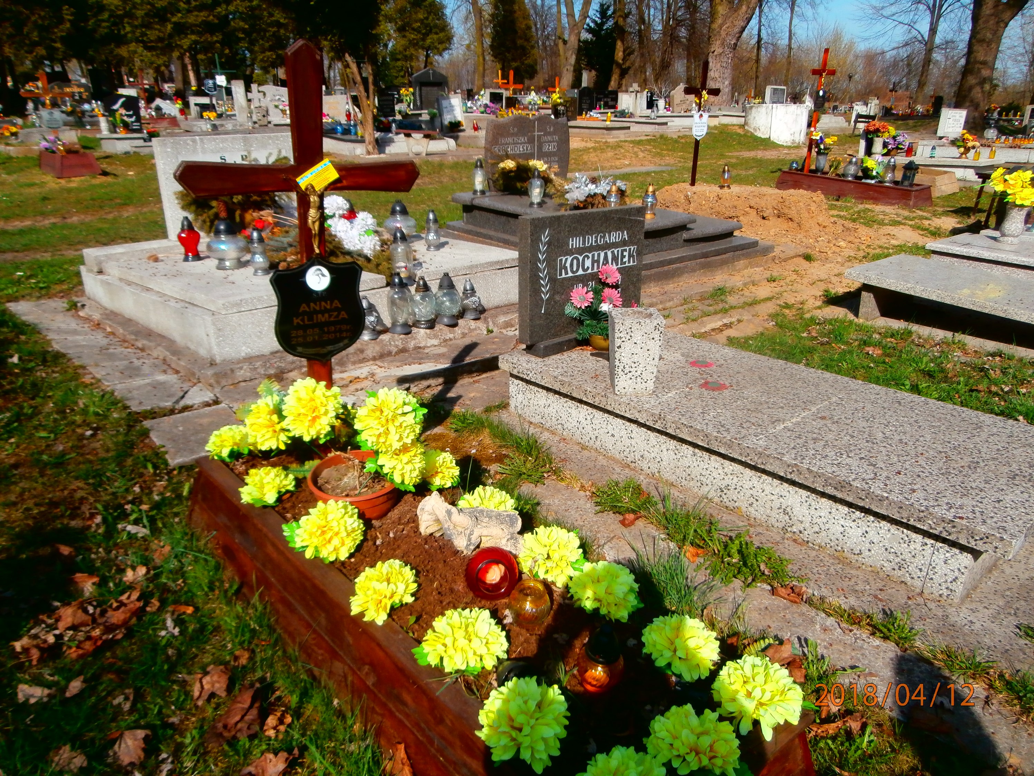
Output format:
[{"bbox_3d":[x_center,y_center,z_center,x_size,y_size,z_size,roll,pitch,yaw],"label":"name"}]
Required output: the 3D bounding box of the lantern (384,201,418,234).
[{"bbox_3d":[-0.926,-1.305,5.593,0.245,0.300,0.245,0,20,0],"label":"lantern"}]

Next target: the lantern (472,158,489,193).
[{"bbox_3d":[-0.336,-1.875,6.350,0.122,0.305,0.122,-1,21,-3],"label":"lantern"}]

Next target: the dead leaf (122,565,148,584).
[{"bbox_3d":[-1.035,0.506,1.942,0.065,0.030,0.065,0,21,0],"label":"dead leaf"}]

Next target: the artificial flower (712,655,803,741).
[{"bbox_3d":[0.402,0.516,1.200,0.140,0.095,0.140,0,21,0],"label":"artificial flower"}]

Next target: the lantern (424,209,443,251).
[{"bbox_3d":[-0.547,-1.014,4.606,0.102,0.241,0.102,0,21,0],"label":"lantern"}]

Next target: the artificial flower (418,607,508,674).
[{"bbox_3d":[-0.100,0.476,1.353,0.165,0.095,0.150,0,21,0],"label":"artificial flower"}]

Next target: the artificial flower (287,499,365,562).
[{"bbox_3d":[-0.446,0.334,1.679,0.165,0.130,0.155,0,20,0],"label":"artificial flower"}]

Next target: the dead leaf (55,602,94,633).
[{"bbox_3d":[-1.071,0.554,1.735,0.085,0.050,0.090,-13,24,-31],"label":"dead leaf"}]

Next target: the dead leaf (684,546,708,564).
[{"bbox_3d":[0.496,0.463,1.991,0.063,0.035,0.060,5,21,14],"label":"dead leaf"}]

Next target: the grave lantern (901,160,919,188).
[{"bbox_3d":[3.915,-2.143,7.158,0.140,0.237,0.140,-18,27,-39],"label":"grave lantern"}]

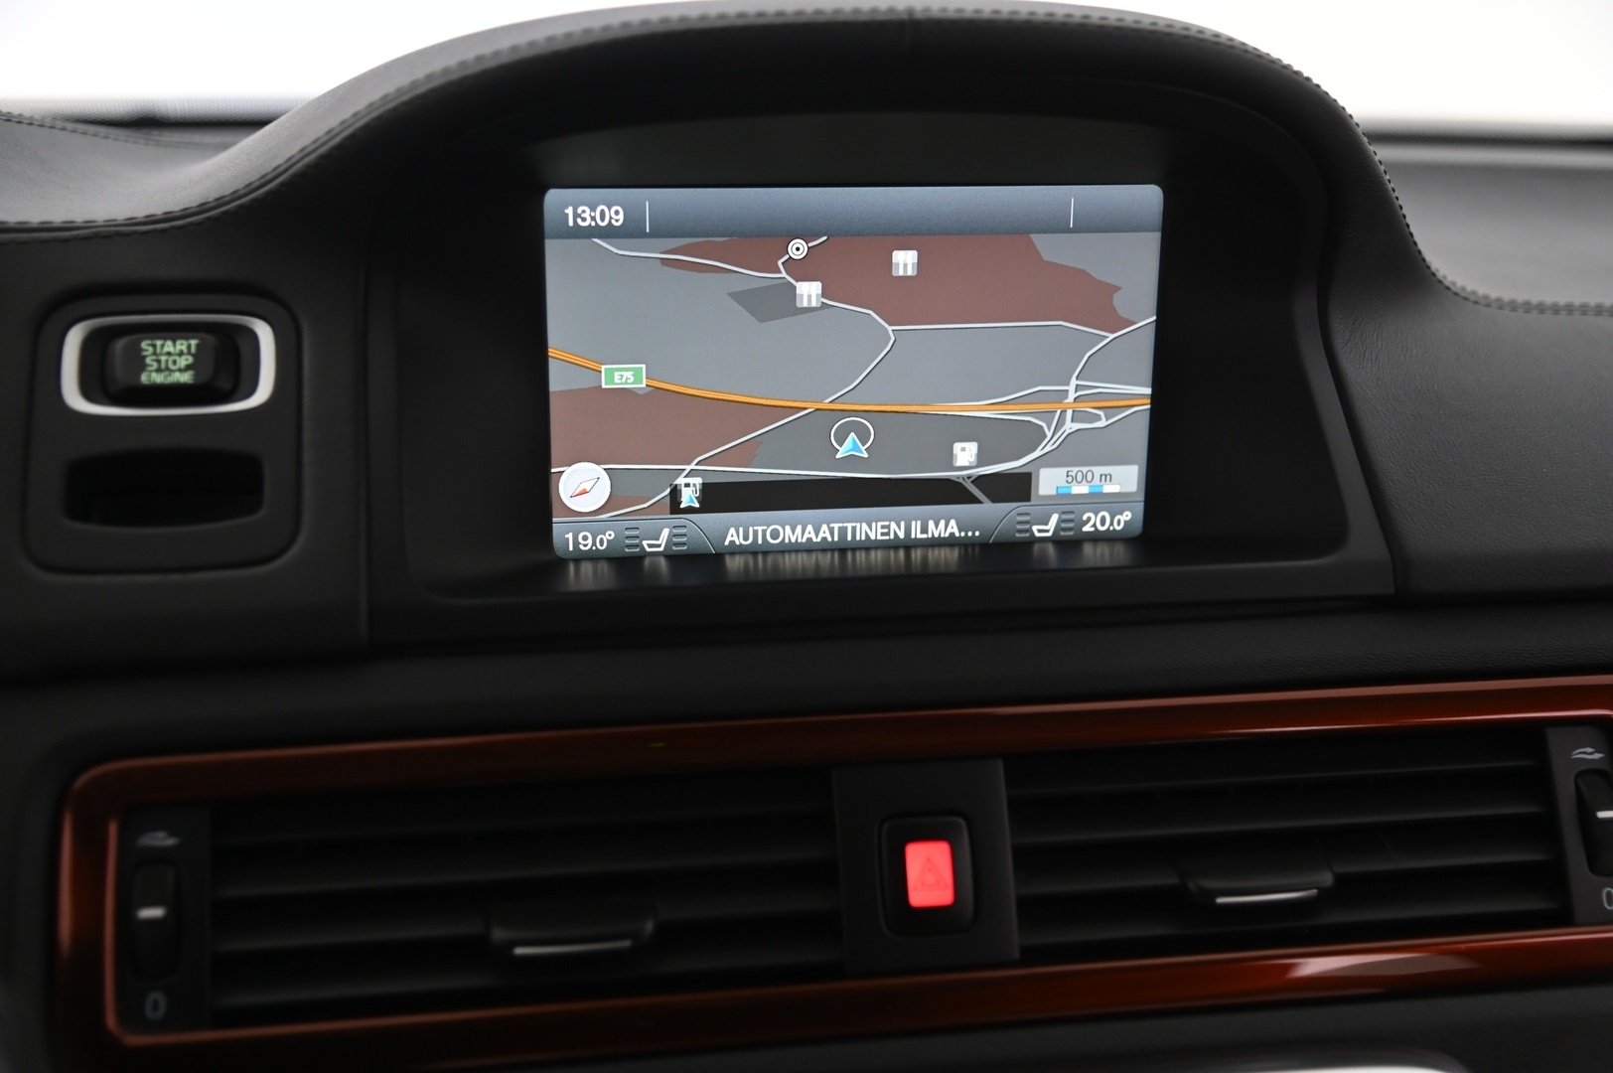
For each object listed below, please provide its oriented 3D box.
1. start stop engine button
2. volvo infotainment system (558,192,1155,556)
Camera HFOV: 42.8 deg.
[{"bbox_3d":[-0.140,-0.037,0.453,0.028,0.015,0.009,-2,-10,-9],"label":"start stop engine button"},{"bbox_3d":[0.012,-0.042,0.515,0.153,0.092,0.011,-2,17,-9],"label":"volvo infotainment system"}]

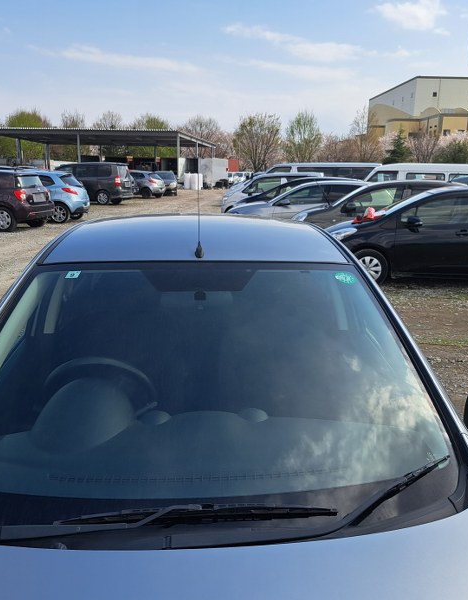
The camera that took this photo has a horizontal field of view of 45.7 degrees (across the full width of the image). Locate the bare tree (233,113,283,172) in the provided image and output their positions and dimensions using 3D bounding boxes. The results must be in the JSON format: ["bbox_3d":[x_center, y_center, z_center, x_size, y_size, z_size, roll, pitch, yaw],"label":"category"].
[{"bbox_3d":[2.639,-17.430,63.638,5.900,7.764,5.900,2,14,2],"label":"bare tree"}]

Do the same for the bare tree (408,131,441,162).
[{"bbox_3d":[21.997,-16.485,64.393,4.100,6.337,4.100,6,14,18],"label":"bare tree"}]

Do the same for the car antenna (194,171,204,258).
[{"bbox_3d":[-0.131,-0.322,2.053,0.032,0.388,0.040,0,-27,-4],"label":"car antenna"}]

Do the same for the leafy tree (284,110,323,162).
[{"bbox_3d":[7.625,-16.510,60.795,4.500,8.093,4.500,1,13,0],"label":"leafy tree"}]

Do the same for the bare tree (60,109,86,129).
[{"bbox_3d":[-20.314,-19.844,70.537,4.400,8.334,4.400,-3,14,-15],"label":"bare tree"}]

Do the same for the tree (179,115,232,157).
[{"bbox_3d":[-3.373,-17.825,65.686,6.600,7.890,6.600,1,13,0],"label":"tree"}]

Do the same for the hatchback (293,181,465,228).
[{"bbox_3d":[2.852,-1.592,11.024,3.900,1.530,1.695,3,13,8],"label":"hatchback"}]

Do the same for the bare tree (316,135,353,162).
[{"bbox_3d":[11.596,-16.018,63.968,4.300,5.881,4.300,1,13,0],"label":"bare tree"}]

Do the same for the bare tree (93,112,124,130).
[{"bbox_3d":[-14.861,-18.196,65.666,4.600,8.067,4.600,1,13,0],"label":"bare tree"}]

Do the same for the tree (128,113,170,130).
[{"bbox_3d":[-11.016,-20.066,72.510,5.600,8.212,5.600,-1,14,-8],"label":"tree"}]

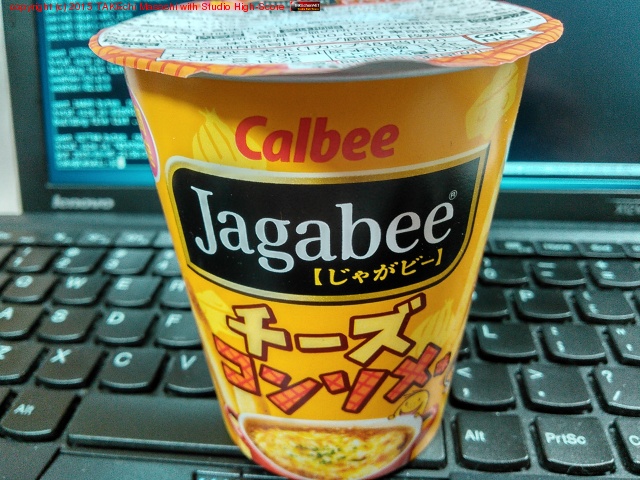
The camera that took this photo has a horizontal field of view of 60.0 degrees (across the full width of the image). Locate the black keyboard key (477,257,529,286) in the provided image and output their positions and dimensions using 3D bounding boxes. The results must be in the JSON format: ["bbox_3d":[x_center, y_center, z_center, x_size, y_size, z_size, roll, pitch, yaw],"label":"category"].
[{"bbox_3d":[0.062,0.011,0.190,0.016,0.003,0.015,1,31,6],"label":"black keyboard key"}]

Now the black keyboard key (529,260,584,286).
[{"bbox_3d":[0.081,0.012,0.188,0.016,0.003,0.015,1,31,6],"label":"black keyboard key"}]

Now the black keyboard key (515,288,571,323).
[{"bbox_3d":[0.069,0.020,0.173,0.016,0.003,0.015,1,31,6],"label":"black keyboard key"}]

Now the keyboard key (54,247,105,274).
[{"bbox_3d":[-0.089,0.009,0.206,0.016,0.003,0.015,1,31,6],"label":"keyboard key"}]

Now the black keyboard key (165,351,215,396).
[{"bbox_3d":[-0.033,0.037,0.154,0.016,0.003,0.015,1,31,6],"label":"black keyboard key"}]

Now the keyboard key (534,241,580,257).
[{"bbox_3d":[0.086,0.003,0.201,0.014,0.003,0.009,1,31,6],"label":"keyboard key"}]

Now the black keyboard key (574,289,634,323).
[{"bbox_3d":[0.088,0.020,0.173,0.015,0.003,0.014,1,32,6],"label":"black keyboard key"}]

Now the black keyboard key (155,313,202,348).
[{"bbox_3d":[-0.041,0.027,0.172,0.015,0.003,0.014,1,32,6],"label":"black keyboard key"}]

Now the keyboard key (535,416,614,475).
[{"bbox_3d":[0.059,0.048,0.129,0.016,0.003,0.015,1,31,6],"label":"keyboard key"}]

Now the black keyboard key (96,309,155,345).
[{"bbox_3d":[-0.060,0.027,0.174,0.015,0.003,0.014,1,32,6],"label":"black keyboard key"}]

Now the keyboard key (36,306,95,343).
[{"bbox_3d":[-0.079,0.027,0.176,0.015,0.003,0.014,1,32,6],"label":"keyboard key"}]

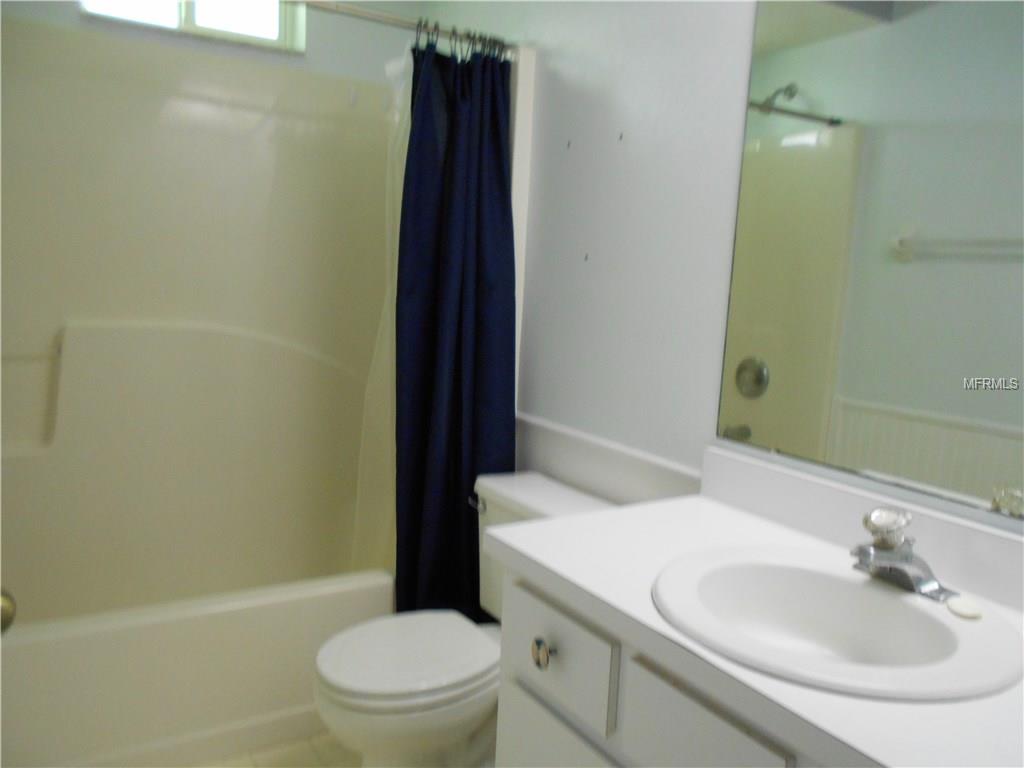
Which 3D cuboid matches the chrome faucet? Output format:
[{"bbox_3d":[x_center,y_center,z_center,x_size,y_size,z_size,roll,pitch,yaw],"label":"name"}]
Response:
[{"bbox_3d":[0.580,0.247,1.167,0.147,0.125,0.153,-2,10,-33],"label":"chrome faucet"}]

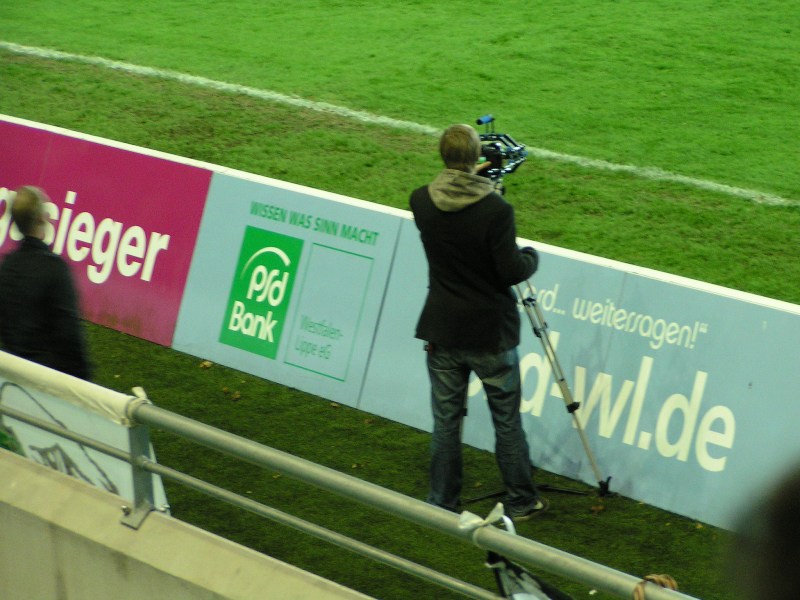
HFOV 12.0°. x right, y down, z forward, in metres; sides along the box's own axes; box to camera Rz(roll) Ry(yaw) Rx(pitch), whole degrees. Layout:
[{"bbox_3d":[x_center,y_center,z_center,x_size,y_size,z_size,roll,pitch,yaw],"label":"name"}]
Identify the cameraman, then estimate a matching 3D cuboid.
[{"bbox_3d":[0.353,0.095,17.482,0.560,1.820,0.480,5,15,34],"label":"cameraman"}]

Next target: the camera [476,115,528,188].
[{"bbox_3d":[0.439,-0.694,17.604,0.280,0.340,0.270,7,16,39],"label":"camera"}]

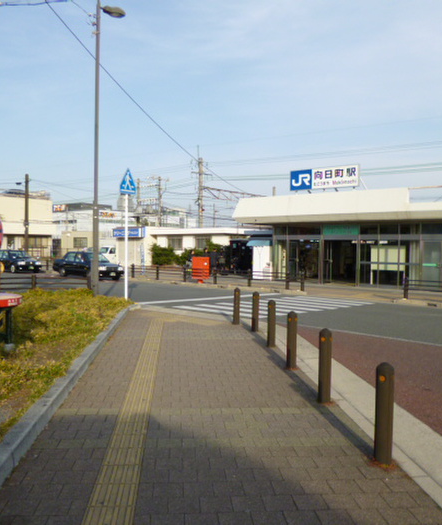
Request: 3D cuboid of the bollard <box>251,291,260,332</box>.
[{"bbox_3d":[0.705,0.997,9.848,0.135,0.800,0.135,1,2,-5],"label":"bollard"}]

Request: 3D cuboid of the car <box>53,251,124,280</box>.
[{"bbox_3d":[-7.200,0.140,26.100,4.650,1.480,1.700,2,2,41],"label":"car"}]

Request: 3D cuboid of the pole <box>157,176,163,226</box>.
[{"bbox_3d":[-7.100,-5.050,56.900,0.420,10.000,0.420,1,1,0],"label":"pole"}]

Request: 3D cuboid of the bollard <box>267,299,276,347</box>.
[{"bbox_3d":[0.876,1.048,8.346,0.135,0.800,0.135,1,2,-5],"label":"bollard"}]

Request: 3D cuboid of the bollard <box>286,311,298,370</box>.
[{"bbox_3d":[1.007,1.096,6.849,0.135,0.800,0.135,1,2,-5],"label":"bollard"}]

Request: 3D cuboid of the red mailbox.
[{"bbox_3d":[-0.935,0.373,23.500,0.800,1.260,0.500,1,2,10],"label":"red mailbox"}]

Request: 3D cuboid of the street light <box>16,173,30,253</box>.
[{"bbox_3d":[-13.870,-2.870,33.800,0.320,6.700,1.000,2,2,43],"label":"street light"}]

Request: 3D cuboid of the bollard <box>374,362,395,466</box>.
[{"bbox_3d":[1.290,1.175,3.820,0.140,0.780,0.140,1,1,0],"label":"bollard"}]

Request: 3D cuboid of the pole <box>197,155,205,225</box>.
[{"bbox_3d":[-1.886,-4.787,46.000,0.400,10.100,0.400,2,2,38],"label":"pole"}]

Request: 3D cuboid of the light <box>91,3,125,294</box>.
[{"bbox_3d":[-3.310,-3.260,14.420,1.000,9.000,0.320,0,2,-38],"label":"light"}]

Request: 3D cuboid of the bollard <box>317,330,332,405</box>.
[{"bbox_3d":[1.158,1.146,5.371,0.135,0.800,0.135,1,2,-5],"label":"bollard"}]

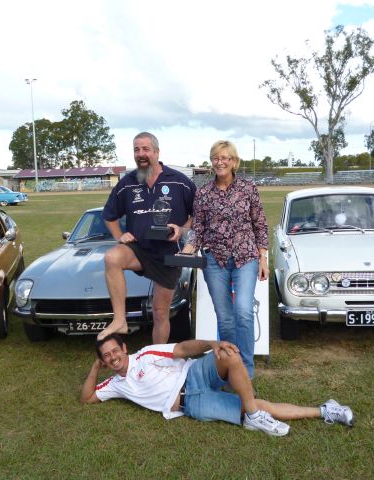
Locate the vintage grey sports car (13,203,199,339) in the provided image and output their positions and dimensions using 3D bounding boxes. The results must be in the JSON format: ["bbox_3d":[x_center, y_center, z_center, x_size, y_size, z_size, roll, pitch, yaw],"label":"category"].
[{"bbox_3d":[-0.702,0.133,6.247,1.640,1.240,4.150,-1,7,2],"label":"vintage grey sports car"}]

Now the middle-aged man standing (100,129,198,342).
[{"bbox_3d":[-0.261,0.173,3.576,0.640,1.780,0.640,0,7,8],"label":"middle-aged man standing"}]

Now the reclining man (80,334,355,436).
[{"bbox_3d":[0.154,0.880,3.239,1.700,0.450,0.540,0,7,8],"label":"reclining man"}]

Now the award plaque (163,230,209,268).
[{"bbox_3d":[-0.010,0.054,3.250,0.268,0.245,0.110,-1,7,5],"label":"award plaque"}]

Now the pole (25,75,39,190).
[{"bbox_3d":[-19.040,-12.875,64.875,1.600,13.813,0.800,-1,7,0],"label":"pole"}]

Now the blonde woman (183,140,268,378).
[{"bbox_3d":[0.260,0.217,3.452,0.560,1.700,0.420,0,7,8],"label":"blonde woman"}]

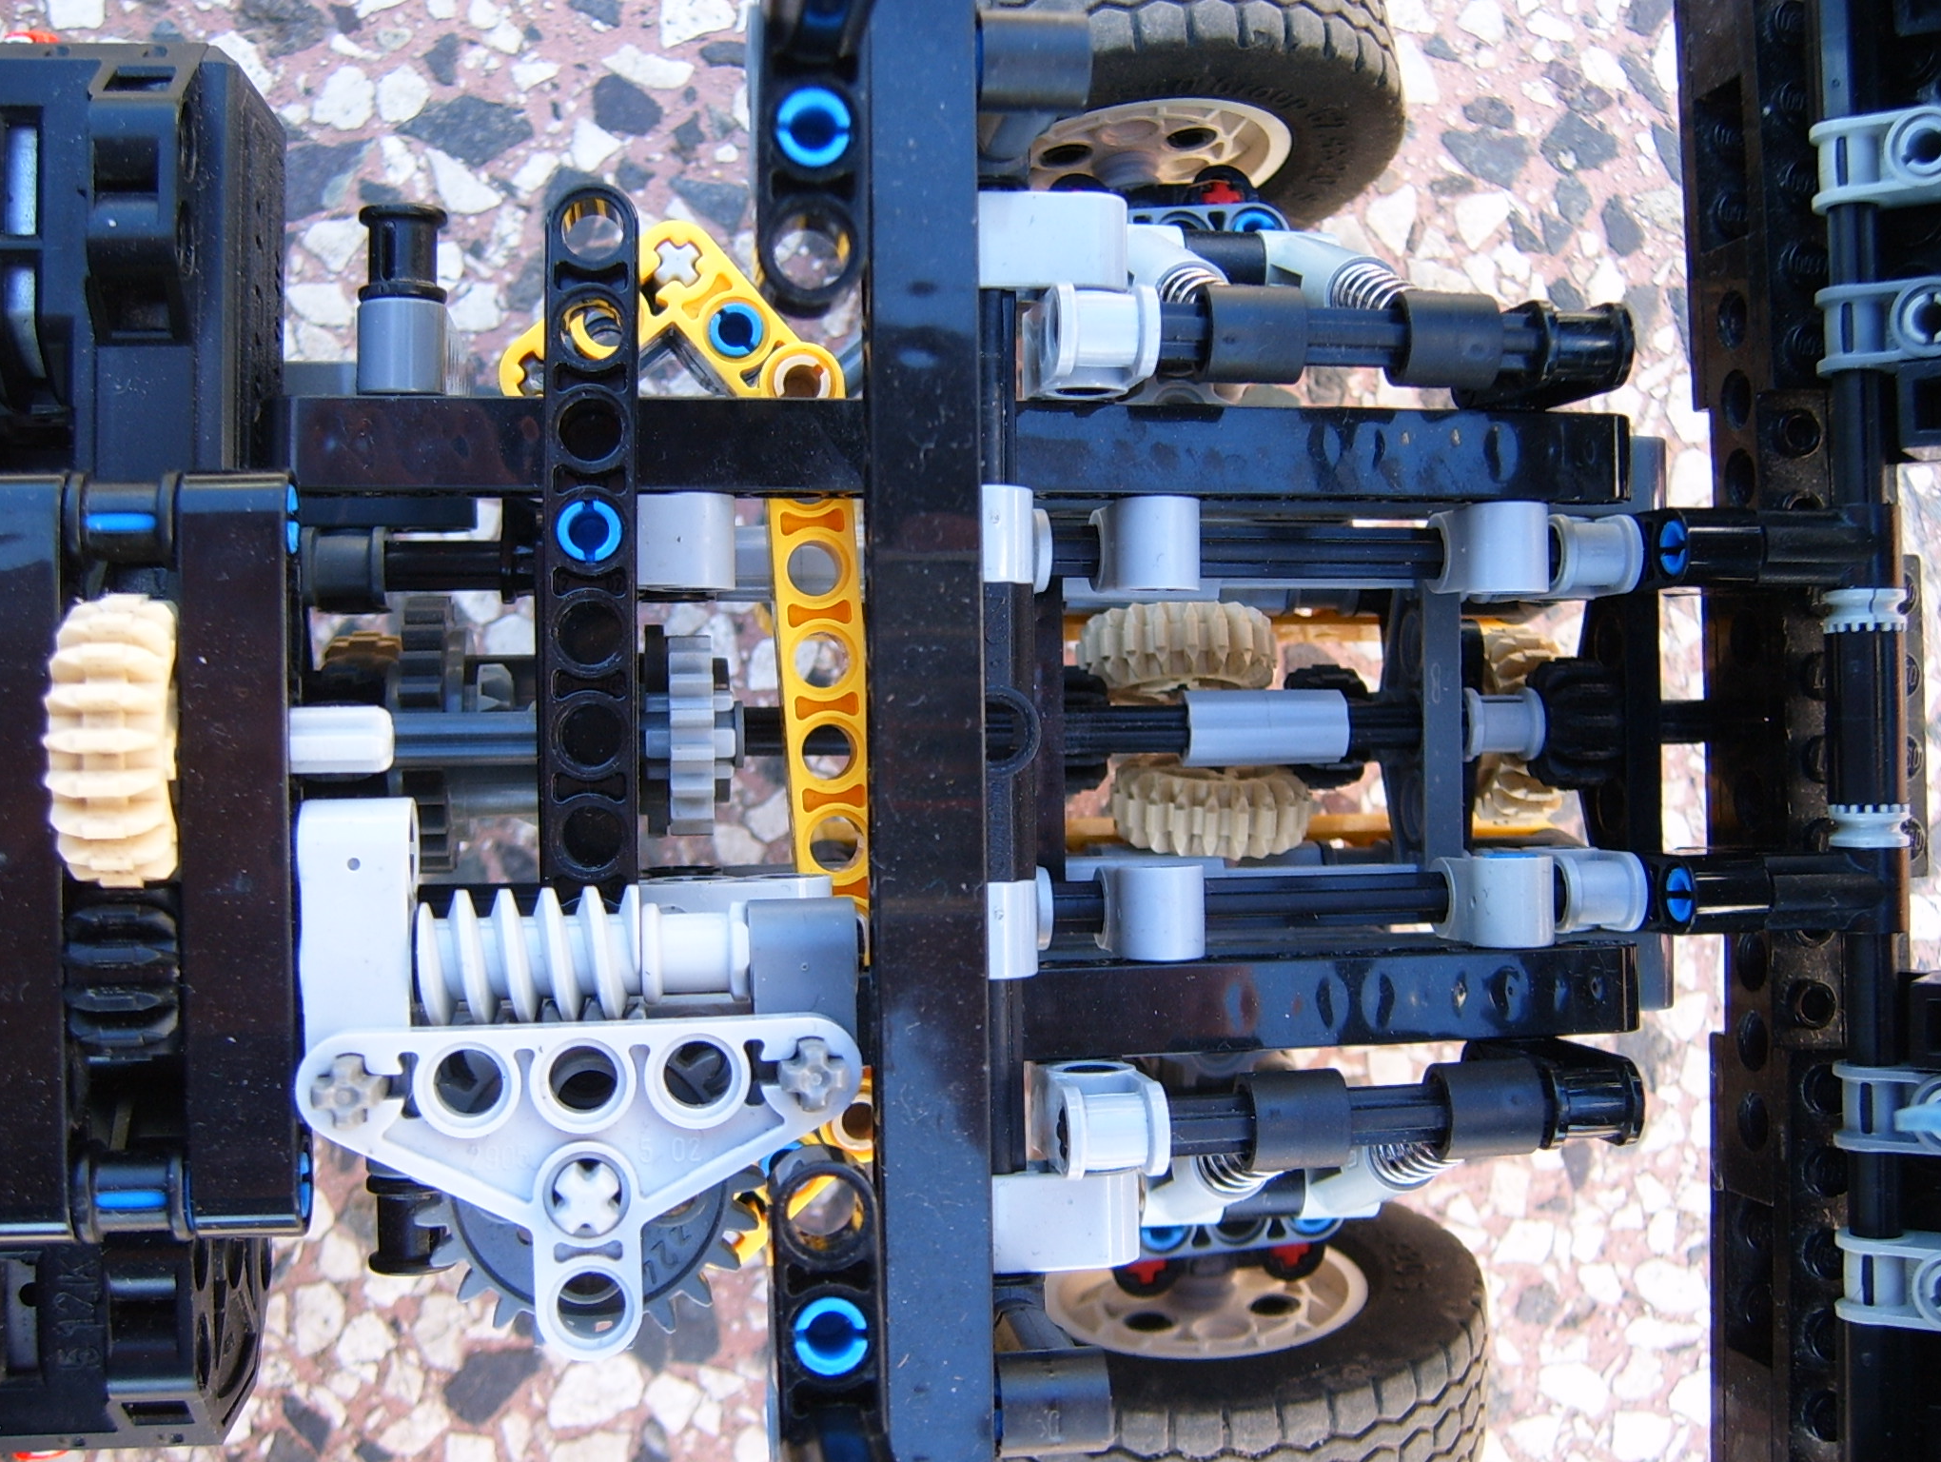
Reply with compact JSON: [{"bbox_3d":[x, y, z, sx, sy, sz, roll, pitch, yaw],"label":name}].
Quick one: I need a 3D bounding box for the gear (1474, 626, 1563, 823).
[{"bbox_3d":[0.060,-0.001,0.236,0.008,0.022,0.022,-1,90,-10],"label":"gear"}]

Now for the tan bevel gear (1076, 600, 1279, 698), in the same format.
[{"bbox_3d":[0.022,-0.009,0.232,0.022,0.022,0.008,1,83,-10],"label":"tan bevel gear"}]

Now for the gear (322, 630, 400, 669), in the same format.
[{"bbox_3d":[-0.061,0.001,0.215,0.008,0.022,0.022,-1,90,-10],"label":"gear"}]

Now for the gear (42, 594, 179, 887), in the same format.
[{"bbox_3d":[-0.062,0.001,0.157,0.008,0.022,0.022,-1,90,-10],"label":"gear"}]

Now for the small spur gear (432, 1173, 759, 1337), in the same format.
[{"bbox_3d":[-0.028,0.032,0.155,0.026,0.007,0.026,-1,90,-10],"label":"small spur gear"}]

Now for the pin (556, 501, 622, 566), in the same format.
[{"bbox_3d":[-0.032,-0.016,0.180,0.006,0.024,0.006,-1,90,-10],"label":"pin"}]

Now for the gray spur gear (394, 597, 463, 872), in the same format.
[{"bbox_3d":[-0.050,0.000,0.198,0.006,0.025,0.025,-1,90,-10],"label":"gray spur gear"}]

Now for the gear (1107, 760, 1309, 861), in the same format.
[{"bbox_3d":[0.026,0.008,0.232,0.022,0.022,0.008,-1,97,-10],"label":"gear"}]

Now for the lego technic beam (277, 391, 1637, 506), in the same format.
[{"bbox_3d":[0.002,-0.024,0.186,0.119,0.008,0.008,-1,90,-10],"label":"lego technic beam"}]

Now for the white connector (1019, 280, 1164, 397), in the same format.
[{"bbox_3d":[0.010,-0.031,0.168,0.008,0.015,0.008,-1,90,-10],"label":"white connector"}]

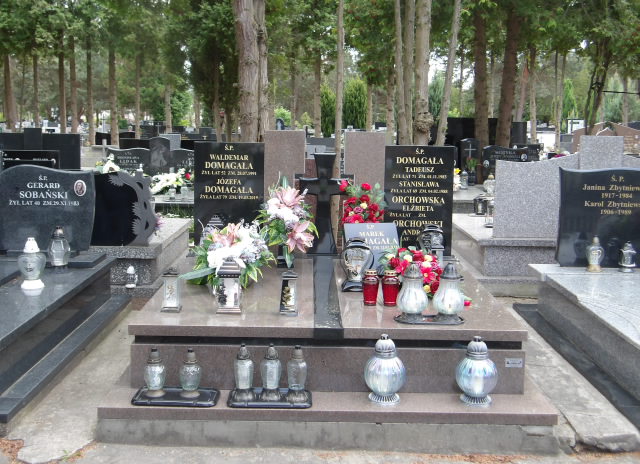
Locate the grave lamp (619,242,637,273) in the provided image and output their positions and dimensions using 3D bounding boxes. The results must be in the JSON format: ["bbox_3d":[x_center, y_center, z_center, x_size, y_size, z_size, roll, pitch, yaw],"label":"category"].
[{"bbox_3d":[2.197,0.176,5.510,0.128,0.206,0.128,1,9,-1],"label":"grave lamp"}]

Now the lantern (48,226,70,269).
[{"bbox_3d":[-1.856,0.101,5.508,0.164,0.276,0.164,1,9,-1],"label":"lantern"}]

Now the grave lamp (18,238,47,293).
[{"bbox_3d":[-1.735,0.186,4.732,0.164,0.309,0.140,1,9,-1],"label":"grave lamp"}]

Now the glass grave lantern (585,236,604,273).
[{"bbox_3d":[1.912,0.151,5.400,0.124,0.243,0.124,1,9,-1],"label":"glass grave lantern"}]

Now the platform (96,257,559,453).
[{"bbox_3d":[0.029,0.575,4.525,2.080,0.505,2.090,1,9,-1],"label":"platform"}]

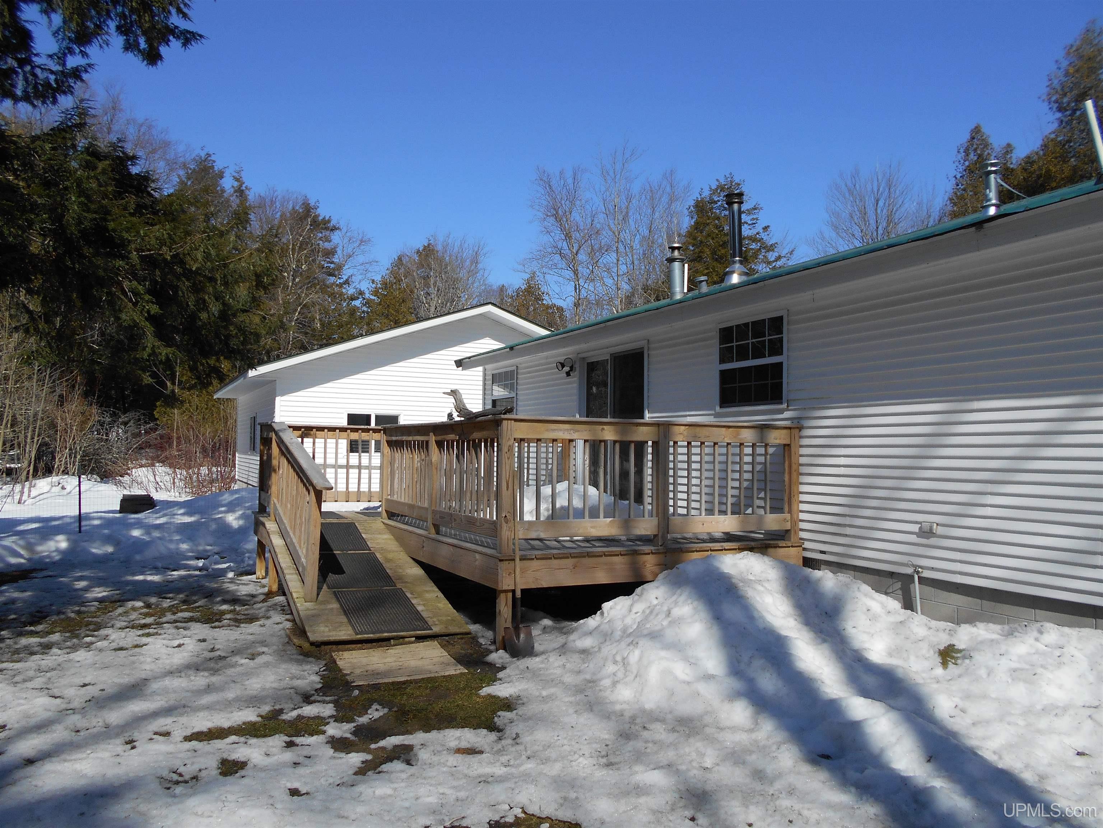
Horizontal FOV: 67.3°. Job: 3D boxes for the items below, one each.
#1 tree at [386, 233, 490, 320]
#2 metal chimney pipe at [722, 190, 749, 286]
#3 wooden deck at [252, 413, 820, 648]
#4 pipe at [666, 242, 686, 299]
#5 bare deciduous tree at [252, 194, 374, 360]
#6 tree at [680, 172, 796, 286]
[{"bbox_3d":[-5.003,-2.409,35.740,4.800,10.885,4.800,2,-3,-27],"label":"tree"},{"bbox_3d":[2.776,-2.654,12.500,0.363,1.421,0.363,1,-3,0],"label":"metal chimney pipe"},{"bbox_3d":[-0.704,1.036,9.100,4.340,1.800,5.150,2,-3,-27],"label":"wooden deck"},{"bbox_3d":[1.900,-2.163,12.600,0.308,0.860,0.308,1,-3,0],"label":"pipe"},{"bbox_3d":[-9.253,-2.949,31.726,5.000,11.457,5.000,2,-3,-27],"label":"bare deciduous tree"},{"bbox_3d":[6.115,-2.578,27.243,4.300,10.732,4.300,2,-3,-27],"label":"tree"}]

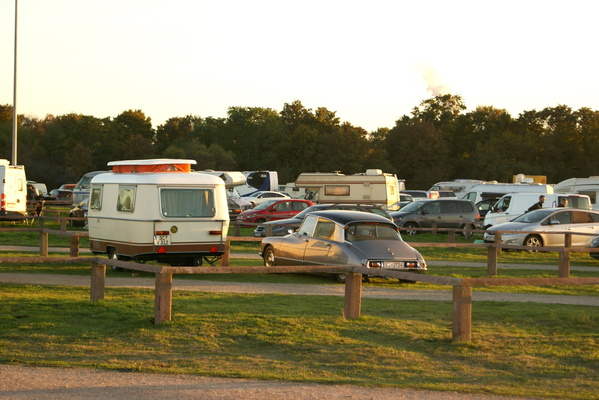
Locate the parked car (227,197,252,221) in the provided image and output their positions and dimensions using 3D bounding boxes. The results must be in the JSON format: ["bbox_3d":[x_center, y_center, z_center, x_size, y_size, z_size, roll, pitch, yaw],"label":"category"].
[{"bbox_3d":[-3.918,0.860,77.500,1.700,1.440,4.300,0,0,3],"label":"parked car"}]

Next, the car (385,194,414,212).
[{"bbox_3d":[5.886,0.721,78.000,4.400,1.500,1.780,1,0,5],"label":"car"}]

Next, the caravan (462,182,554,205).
[{"bbox_3d":[13.280,0.298,88.000,5.950,2.620,2.080,1,0,27],"label":"caravan"}]

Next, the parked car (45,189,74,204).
[{"bbox_3d":[-20.141,-0.157,116.000,1.750,1.470,4.300,1,0,-26],"label":"parked car"}]

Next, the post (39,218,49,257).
[{"bbox_3d":[-6.900,1.180,37.000,0.170,0.780,0.170,0,0,-38],"label":"post"}]

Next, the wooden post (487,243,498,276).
[{"bbox_3d":[4.410,1.370,31.200,0.170,0.740,0.170,0,0,-38],"label":"wooden post"}]

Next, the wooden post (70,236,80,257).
[{"bbox_3d":[-5.920,1.300,36.000,0.160,0.690,0.160,0,0,-38],"label":"wooden post"}]

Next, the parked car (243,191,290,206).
[{"bbox_3d":[-2.656,0.100,98.000,4.500,1.450,1.800,1,0,-28],"label":"parked car"}]

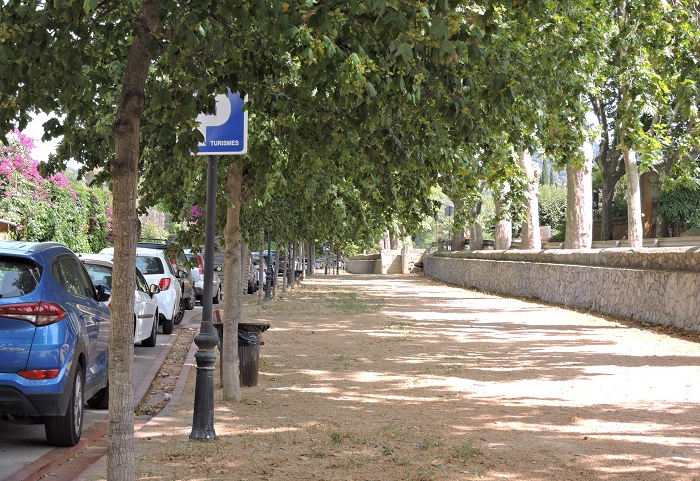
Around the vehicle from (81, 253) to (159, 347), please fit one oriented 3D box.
[{"bbox_3d":[-3.950,0.940,20.200,1.730,1.510,4.100,1,-1,-2],"label":"vehicle"}]

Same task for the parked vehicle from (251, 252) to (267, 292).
[{"bbox_3d":[-4.200,1.250,53.700,1.760,1.530,4.200,1,-1,-1],"label":"parked vehicle"}]

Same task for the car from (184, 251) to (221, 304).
[{"bbox_3d":[-4.840,1.070,38.900,1.780,1.620,4.300,1,-1,-1],"label":"car"}]

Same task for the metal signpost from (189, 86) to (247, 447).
[{"bbox_3d":[-1.160,0.155,10.800,0.600,2.960,0.240,1,-1,20],"label":"metal signpost"}]

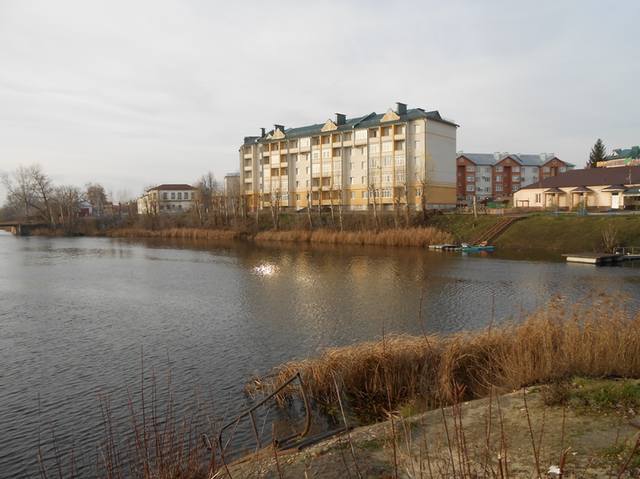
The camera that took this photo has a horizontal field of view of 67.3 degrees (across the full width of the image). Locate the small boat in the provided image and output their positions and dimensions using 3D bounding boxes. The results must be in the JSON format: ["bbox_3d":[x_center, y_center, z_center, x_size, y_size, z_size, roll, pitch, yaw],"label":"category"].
[{"bbox_3d":[18.751,0.875,57.000,4.000,0.950,1.500,-2,4,-22],"label":"small boat"}]

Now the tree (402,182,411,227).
[{"bbox_3d":[13.507,-5.466,75.000,1.400,6.870,1.400,-1,4,0],"label":"tree"}]

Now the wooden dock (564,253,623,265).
[{"bbox_3d":[25.700,1.681,45.700,5.000,0.550,3.300,-4,5,-41],"label":"wooden dock"}]

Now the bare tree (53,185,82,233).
[{"bbox_3d":[-54.674,-6.714,104.000,6.500,10.390,6.500,-1,4,0],"label":"bare tree"}]

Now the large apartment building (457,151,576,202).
[{"bbox_3d":[58.000,-18.828,153.000,40.000,17.600,14.000,-1,4,-5],"label":"large apartment building"}]

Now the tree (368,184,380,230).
[{"bbox_3d":[8.283,-5.016,73.000,1.900,7.300,1.900,-1,4,0],"label":"tree"}]

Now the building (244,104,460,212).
[{"bbox_3d":[3.900,-16.804,109.000,53.000,20.500,13.500,3,5,42],"label":"building"}]

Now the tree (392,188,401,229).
[{"bbox_3d":[11.707,-4.744,73.500,1.350,6.120,1.350,-1,4,0],"label":"tree"}]

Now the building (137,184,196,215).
[{"bbox_3d":[-51.600,-12.892,157.000,11.000,9.600,28.000,-3,4,-33],"label":"building"}]

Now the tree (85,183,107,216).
[{"bbox_3d":[-61.699,-11.000,132.000,6.100,9.340,6.100,-1,4,0],"label":"tree"}]

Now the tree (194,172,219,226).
[{"bbox_3d":[-21.268,-7.499,90.000,4.600,10.120,4.600,-1,4,0],"label":"tree"}]

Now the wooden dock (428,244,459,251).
[{"bbox_3d":[15.428,0.918,60.000,3.700,0.500,2.000,-1,4,-9],"label":"wooden dock"}]

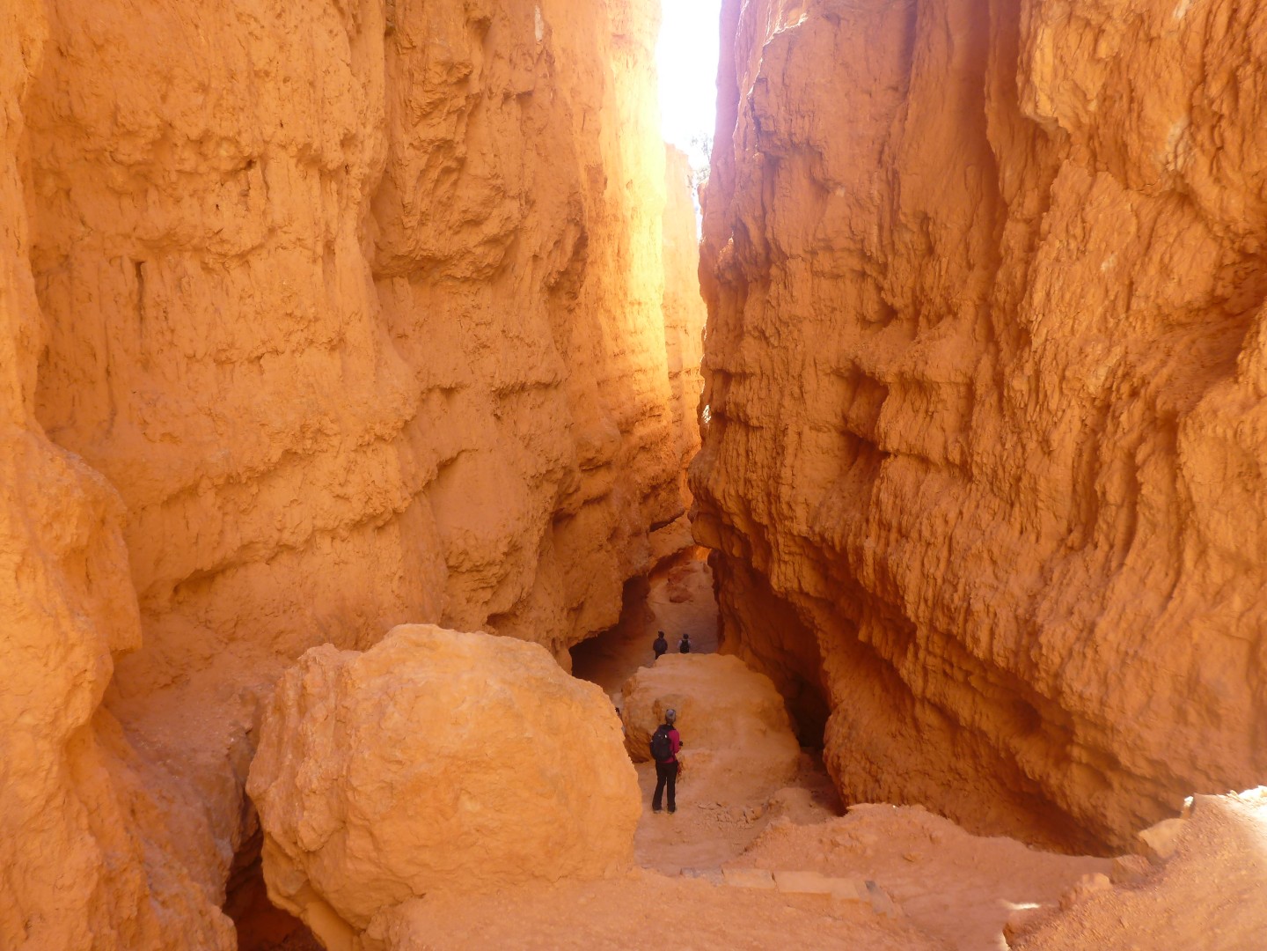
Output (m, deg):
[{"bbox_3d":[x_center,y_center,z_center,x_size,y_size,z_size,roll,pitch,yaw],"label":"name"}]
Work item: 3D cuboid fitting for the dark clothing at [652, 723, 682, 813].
[{"bbox_3d":[0.524,4.603,16.182,0.500,1.480,0.420,4,8,27],"label":"dark clothing"}]

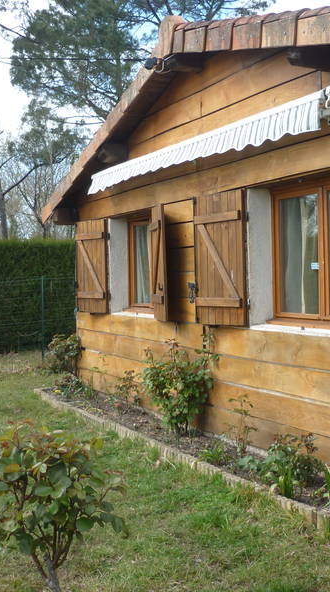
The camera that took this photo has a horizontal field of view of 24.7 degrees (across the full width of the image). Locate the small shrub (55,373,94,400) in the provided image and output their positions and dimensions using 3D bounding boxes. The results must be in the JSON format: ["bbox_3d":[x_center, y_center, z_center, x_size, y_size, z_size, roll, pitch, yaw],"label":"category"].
[{"bbox_3d":[-1.131,1.104,9.366,0.420,0.301,0.480,-2,2,-26],"label":"small shrub"}]

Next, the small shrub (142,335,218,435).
[{"bbox_3d":[0.170,0.832,7.085,0.540,0.906,0.600,-2,2,-26],"label":"small shrub"}]

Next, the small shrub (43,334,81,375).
[{"bbox_3d":[-1.654,0.929,11.963,0.540,0.622,0.560,-2,2,-26],"label":"small shrub"}]

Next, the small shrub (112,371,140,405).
[{"bbox_3d":[-0.474,1.070,8.735,0.280,0.380,0.300,-2,2,-26],"label":"small shrub"}]

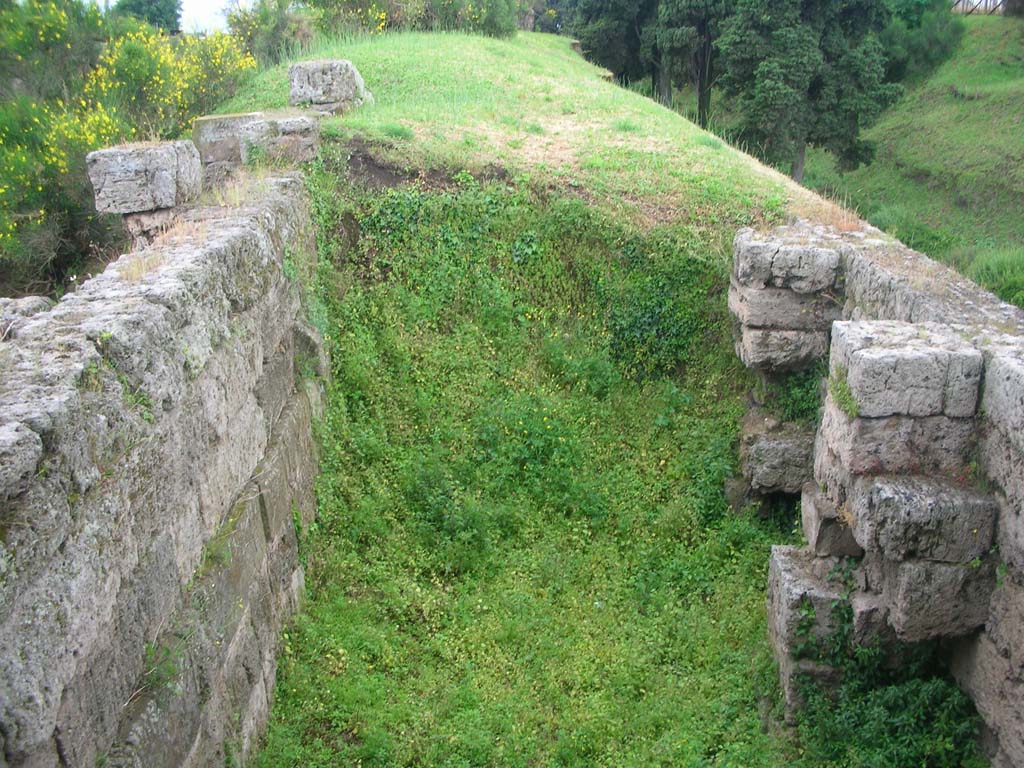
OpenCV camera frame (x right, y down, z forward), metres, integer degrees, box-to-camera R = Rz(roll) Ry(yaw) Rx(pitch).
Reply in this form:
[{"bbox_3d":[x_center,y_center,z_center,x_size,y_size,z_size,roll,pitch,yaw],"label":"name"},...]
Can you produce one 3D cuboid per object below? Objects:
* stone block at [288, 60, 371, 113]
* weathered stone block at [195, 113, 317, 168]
[{"bbox_3d":[-2.100,-3.470,12.050,0.780,0.520,0.720,-2,19,2],"label":"stone block"},{"bbox_3d":[-2.810,-2.730,11.480,1.310,0.460,0.750,-6,19,-9],"label":"weathered stone block"}]

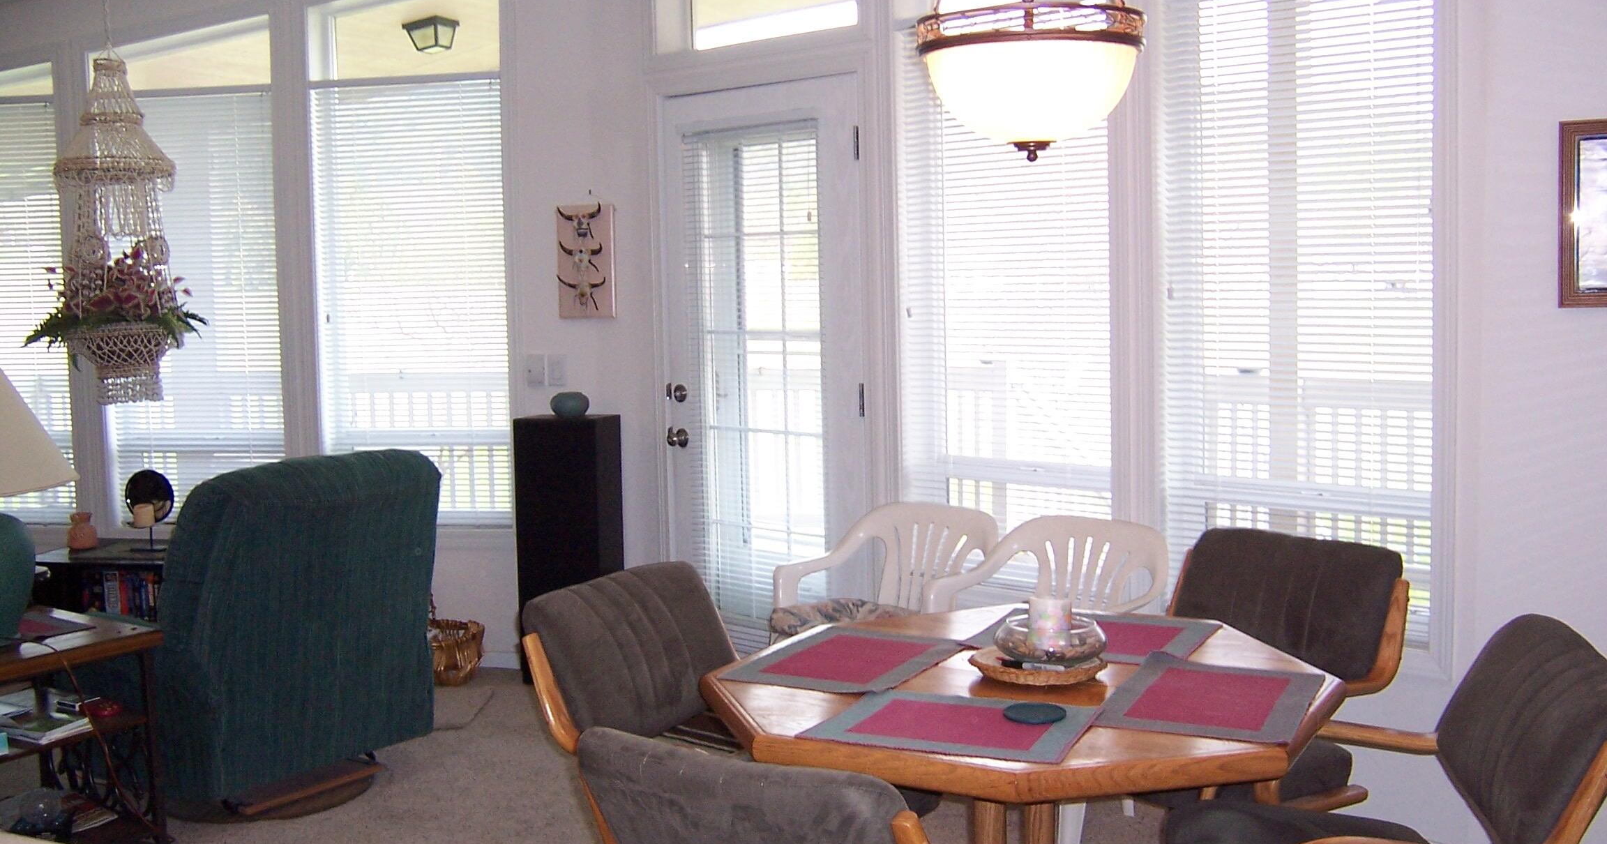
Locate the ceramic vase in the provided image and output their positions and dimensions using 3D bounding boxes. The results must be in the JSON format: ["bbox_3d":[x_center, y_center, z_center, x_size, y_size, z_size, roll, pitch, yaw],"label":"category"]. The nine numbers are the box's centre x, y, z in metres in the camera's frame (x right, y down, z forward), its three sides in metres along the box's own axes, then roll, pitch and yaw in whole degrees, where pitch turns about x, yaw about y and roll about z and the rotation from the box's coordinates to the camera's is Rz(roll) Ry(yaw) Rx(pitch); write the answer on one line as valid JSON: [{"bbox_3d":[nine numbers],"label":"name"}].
[{"bbox_3d":[-2.787,0.411,5.910,0.118,0.147,0.118,0,5,10],"label":"ceramic vase"}]

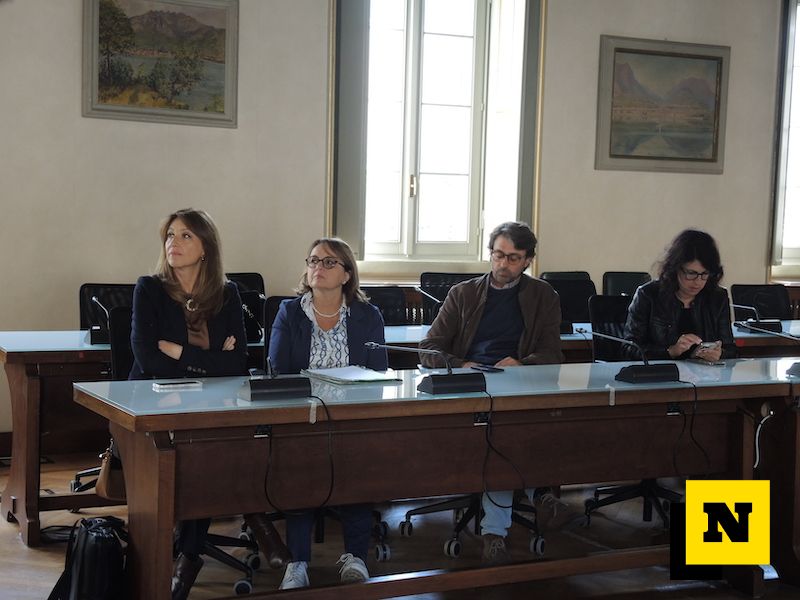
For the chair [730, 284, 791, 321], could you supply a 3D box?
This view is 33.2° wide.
[{"bbox_3d":[2.243,0.391,7.855,0.600,0.950,0.600,-1,5,-28],"label":"chair"}]

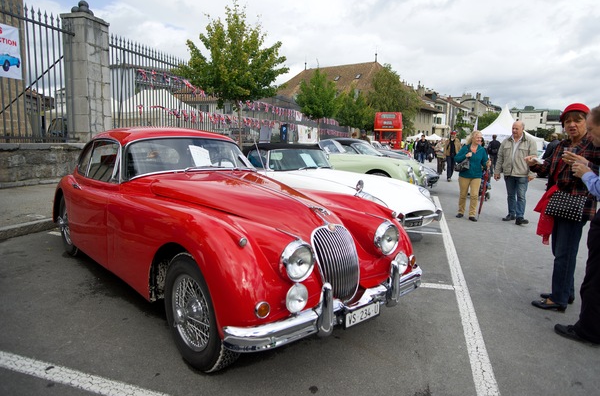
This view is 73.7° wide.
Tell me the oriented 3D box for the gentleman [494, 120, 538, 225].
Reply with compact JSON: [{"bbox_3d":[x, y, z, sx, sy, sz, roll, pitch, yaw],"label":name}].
[{"bbox_3d":[3.933,-0.459,7.200,0.620,1.770,0.450,8,11,34],"label":"gentleman"}]

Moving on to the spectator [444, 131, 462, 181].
[{"bbox_3d":[5.411,-1.470,14.100,0.540,1.750,0.420,5,10,19],"label":"spectator"}]

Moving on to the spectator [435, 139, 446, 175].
[{"bbox_3d":[6.054,-1.772,17.200,0.500,1.580,0.400,6,10,24],"label":"spectator"}]

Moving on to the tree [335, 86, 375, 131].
[{"bbox_3d":[3.959,-5.707,29.433,3.000,4.846,3.000,2,9,0],"label":"tree"}]

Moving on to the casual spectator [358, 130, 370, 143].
[{"bbox_3d":[2.405,-1.677,14.800,0.520,1.730,0.380,4,9,10],"label":"casual spectator"}]

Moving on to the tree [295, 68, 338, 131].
[{"bbox_3d":[0.850,-4.506,21.547,2.365,4.757,2.365,2,9,0],"label":"tree"}]

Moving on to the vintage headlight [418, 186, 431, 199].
[{"bbox_3d":[1.797,-0.072,5.750,0.180,0.180,0.180,-6,12,-44],"label":"vintage headlight"}]

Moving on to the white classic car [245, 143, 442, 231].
[{"bbox_3d":[0.084,-0.239,6.410,1.660,1.220,4.450,-5,12,-39],"label":"white classic car"}]

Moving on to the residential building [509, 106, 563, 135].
[{"bbox_3d":[82.775,-24.358,140.000,19.500,15.500,13.000,9,11,35],"label":"residential building"}]

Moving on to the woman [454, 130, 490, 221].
[{"bbox_3d":[3.133,-0.437,7.350,0.620,1.620,0.420,4,9,7],"label":"woman"}]

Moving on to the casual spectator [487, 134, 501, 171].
[{"bbox_3d":[8.099,-1.728,16.700,0.540,1.760,0.360,4,9,12],"label":"casual spectator"}]

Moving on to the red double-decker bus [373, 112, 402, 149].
[{"bbox_3d":[10.091,-7.354,45.100,2.500,4.380,8.400,5,9,14],"label":"red double-decker bus"}]

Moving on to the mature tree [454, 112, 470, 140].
[{"bbox_3d":[34.744,-14.236,85.000,4.200,8.000,4.200,5,9,16],"label":"mature tree"}]

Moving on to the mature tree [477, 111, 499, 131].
[{"bbox_3d":[49.612,-17.767,105.000,7.000,10.200,7.000,5,9,16],"label":"mature tree"}]

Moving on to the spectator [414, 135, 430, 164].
[{"bbox_3d":[6.064,-2.237,19.800,0.540,1.730,0.400,5,10,18],"label":"spectator"}]

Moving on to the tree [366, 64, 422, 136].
[{"bbox_3d":[11.843,-11.589,50.695,7.020,10.252,7.020,2,9,0],"label":"tree"}]

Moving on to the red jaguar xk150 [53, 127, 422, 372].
[{"bbox_3d":[-1.125,0.038,3.832,1.640,1.400,4.470,-6,13,-43],"label":"red jaguar xk150"}]

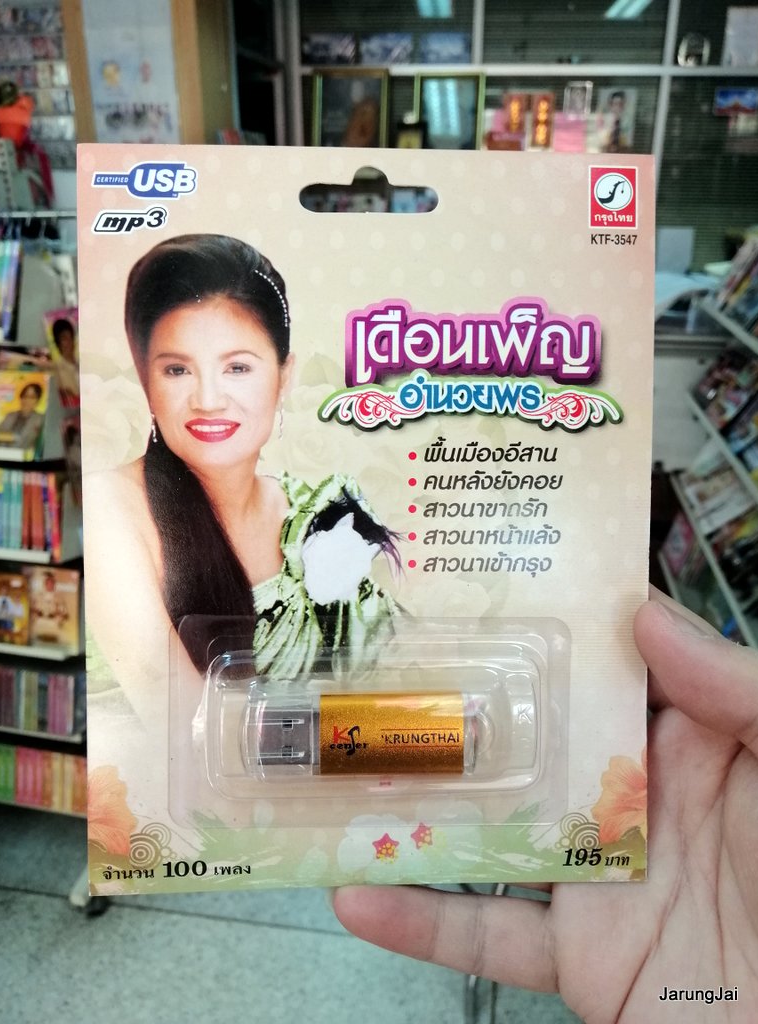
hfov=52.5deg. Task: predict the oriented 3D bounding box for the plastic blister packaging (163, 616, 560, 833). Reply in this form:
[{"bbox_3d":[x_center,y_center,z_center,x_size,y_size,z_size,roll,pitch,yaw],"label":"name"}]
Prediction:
[{"bbox_3d":[-0.001,0.049,0.172,0.092,0.050,0.013,0,2,-3],"label":"plastic blister packaging"}]

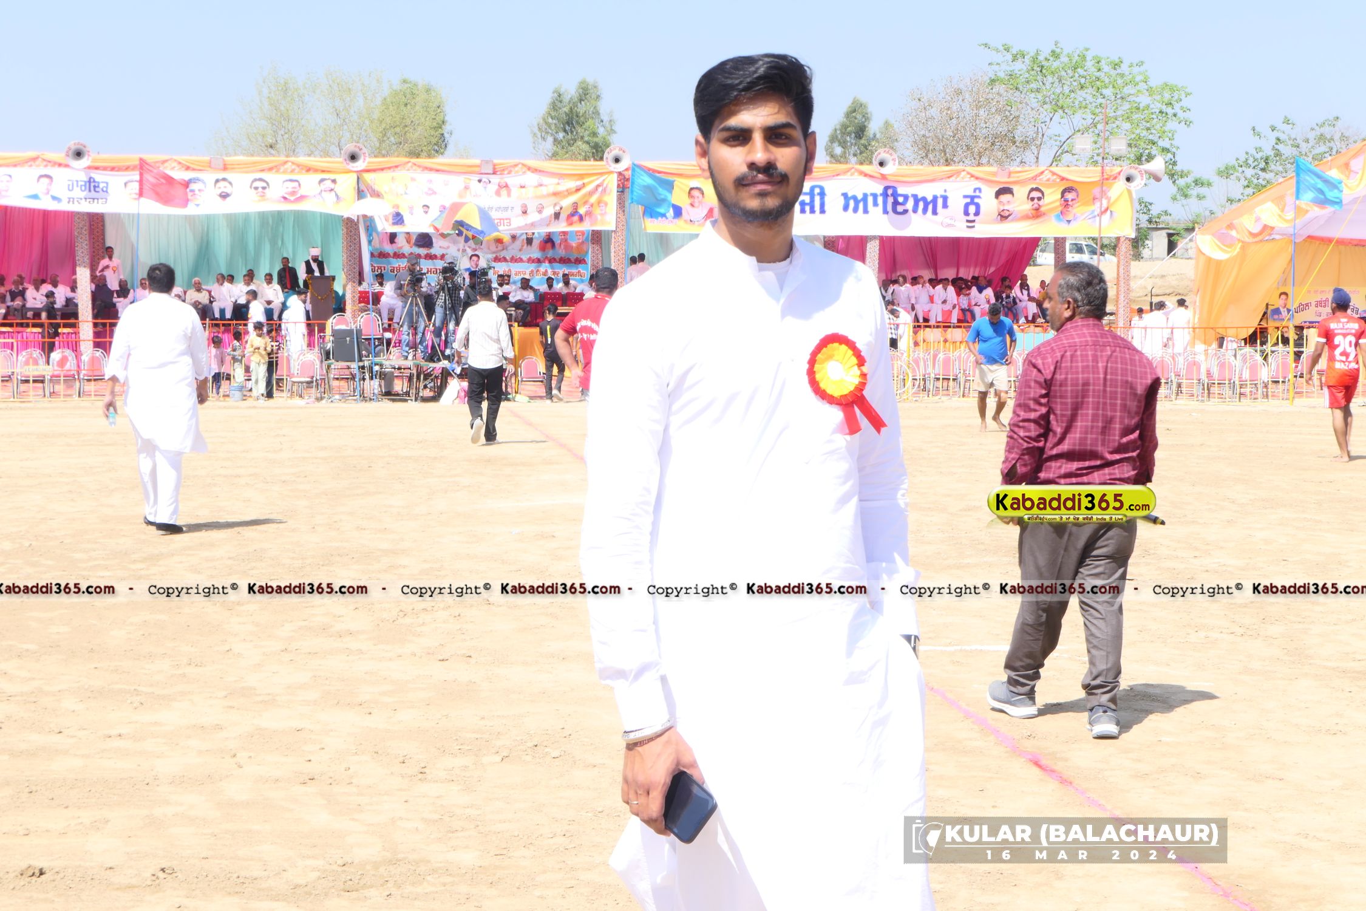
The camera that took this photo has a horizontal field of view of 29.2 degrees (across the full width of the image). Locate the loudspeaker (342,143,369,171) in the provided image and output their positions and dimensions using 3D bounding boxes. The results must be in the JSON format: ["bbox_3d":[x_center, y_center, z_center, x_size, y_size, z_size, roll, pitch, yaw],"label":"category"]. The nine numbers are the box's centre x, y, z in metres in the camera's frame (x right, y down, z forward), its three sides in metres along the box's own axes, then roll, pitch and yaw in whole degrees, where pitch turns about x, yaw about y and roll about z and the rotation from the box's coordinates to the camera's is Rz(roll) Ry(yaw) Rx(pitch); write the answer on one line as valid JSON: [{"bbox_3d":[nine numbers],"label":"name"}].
[{"bbox_3d":[-5.942,-5.393,47.400,0.480,0.490,0.480,0,3,-13],"label":"loudspeaker"}]

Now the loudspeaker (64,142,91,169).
[{"bbox_3d":[-10.817,-5.363,46.800,0.480,0.490,0.480,0,3,-12],"label":"loudspeaker"}]

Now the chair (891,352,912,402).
[{"bbox_3d":[3.974,-1.468,48.500,0.470,0.860,0.520,1,3,5],"label":"chair"}]

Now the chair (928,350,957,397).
[{"bbox_3d":[4.894,-1.496,48.800,0.470,0.860,0.520,1,3,7],"label":"chair"}]

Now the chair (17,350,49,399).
[{"bbox_3d":[-11.081,-1.391,44.600,0.500,0.850,0.500,0,3,-10],"label":"chair"}]

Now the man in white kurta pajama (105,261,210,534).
[{"bbox_3d":[-3.483,-0.382,17.350,0.700,1.760,0.430,0,3,-4],"label":"man in white kurta pajama"}]

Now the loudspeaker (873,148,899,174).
[{"bbox_3d":[3.784,-5.498,48.900,0.460,0.460,0.440,0,-2,-6],"label":"loudspeaker"}]

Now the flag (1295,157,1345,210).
[{"bbox_3d":[11.249,-4.815,46.300,0.860,0.900,0.200,0,3,0],"label":"flag"}]

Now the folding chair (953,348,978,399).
[{"bbox_3d":[5.365,-1.519,49.200,0.470,0.860,0.520,1,3,7],"label":"folding chair"}]

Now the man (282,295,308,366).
[{"bbox_3d":[-6.707,-1.954,45.200,0.400,1.760,0.500,-1,3,-22],"label":"man"}]

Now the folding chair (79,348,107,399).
[{"bbox_3d":[-10.499,-1.459,46.700,0.490,0.880,0.520,0,3,-7],"label":"folding chair"}]

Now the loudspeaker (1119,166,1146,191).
[{"bbox_3d":[9.611,-5.933,56.000,0.540,0.540,0.500,0,3,0],"label":"loudspeaker"}]

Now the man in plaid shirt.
[{"bbox_3d":[1.404,0.146,9.400,0.570,1.690,0.500,-2,4,-22],"label":"man in plaid shirt"}]

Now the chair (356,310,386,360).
[{"bbox_3d":[-5.441,-2.083,45.600,0.470,0.860,0.520,0,3,-8],"label":"chair"}]

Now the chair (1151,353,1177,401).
[{"bbox_3d":[8.850,-1.428,48.300,0.470,0.860,0.520,1,3,14],"label":"chair"}]

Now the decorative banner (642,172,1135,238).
[{"bbox_3d":[3.892,-4.650,49.000,9.360,1.100,0.100,0,3,-6],"label":"decorative banner"}]

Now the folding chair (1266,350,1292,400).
[{"bbox_3d":[10.569,-1.365,46.300,0.460,0.860,0.520,1,3,19],"label":"folding chair"}]

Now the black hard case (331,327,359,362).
[{"bbox_3d":[-5.458,-1.803,42.300,0.450,0.530,0.320,0,3,-3],"label":"black hard case"}]

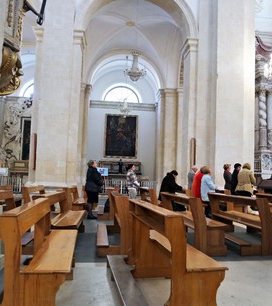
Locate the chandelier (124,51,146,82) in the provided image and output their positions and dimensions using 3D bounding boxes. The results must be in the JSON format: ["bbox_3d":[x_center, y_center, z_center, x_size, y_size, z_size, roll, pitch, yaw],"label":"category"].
[{"bbox_3d":[-0.022,-3.775,13.371,0.920,1.350,0.920,3,-5,-8],"label":"chandelier"}]

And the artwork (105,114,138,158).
[{"bbox_3d":[-1.067,-1.214,22.550,2.330,3.150,0.150,3,-5,-8],"label":"artwork"}]

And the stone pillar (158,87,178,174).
[{"bbox_3d":[2.062,-0.654,19.834,1.200,7.000,0.800,3,-5,-8],"label":"stone pillar"}]

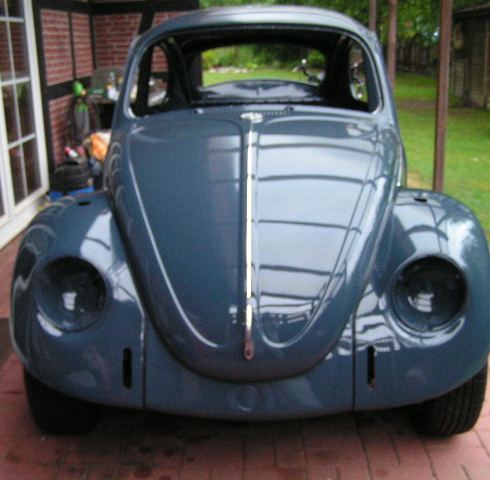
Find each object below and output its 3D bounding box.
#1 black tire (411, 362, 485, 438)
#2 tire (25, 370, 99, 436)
[{"bbox_3d":[0.688,0.361,2.472,0.165,0.636,0.636,0,16,3],"label":"black tire"},{"bbox_3d":[-0.612,0.371,2.532,0.165,0.636,0.636,0,16,3],"label":"tire"}]

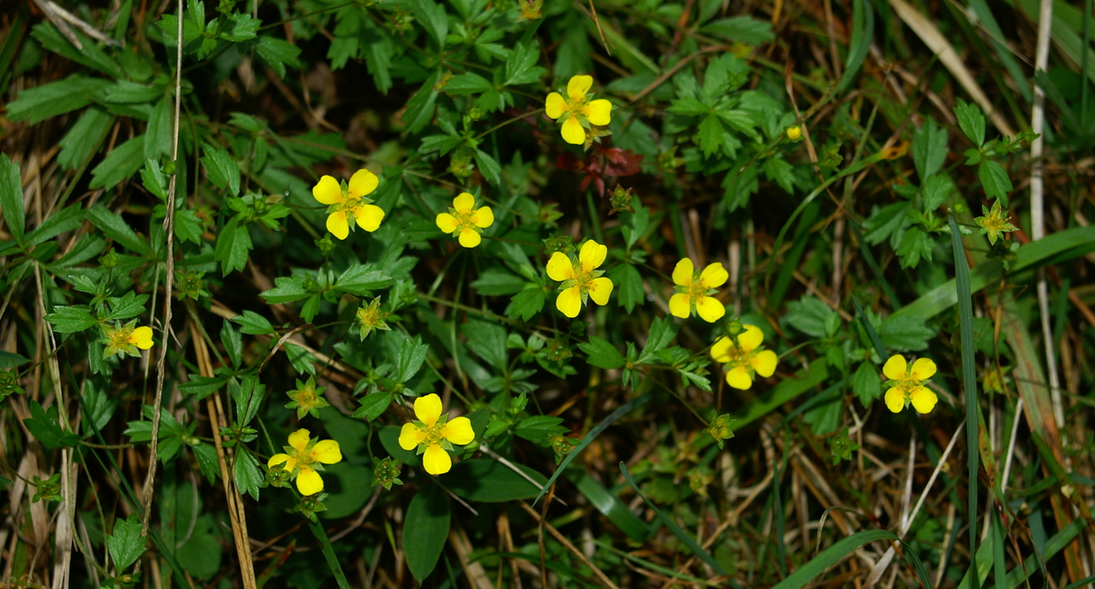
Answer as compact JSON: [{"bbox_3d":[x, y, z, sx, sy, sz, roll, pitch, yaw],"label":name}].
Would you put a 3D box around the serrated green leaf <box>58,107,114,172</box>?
[{"bbox_3d":[-0.075,-0.025,0.594,0.006,0.003,0.012,34,73,12],"label":"serrated green leaf"}]

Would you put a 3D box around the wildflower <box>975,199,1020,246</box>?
[{"bbox_3d":[0.071,-0.011,0.574,0.007,0.004,0.007,0,77,0],"label":"wildflower"}]

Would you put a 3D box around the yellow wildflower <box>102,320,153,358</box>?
[{"bbox_3d":[-0.064,0.007,0.553,0.008,0.004,0.006,0,76,0],"label":"yellow wildflower"}]

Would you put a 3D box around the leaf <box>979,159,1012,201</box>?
[{"bbox_3d":[0.063,-0.016,0.515,0.004,0.002,0.007,-25,69,-14],"label":"leaf"}]

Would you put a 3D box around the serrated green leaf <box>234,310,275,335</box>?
[{"bbox_3d":[-0.041,0.004,0.512,0.006,0.002,0.003,24,67,11],"label":"serrated green leaf"}]

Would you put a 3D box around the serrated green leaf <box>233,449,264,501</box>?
[{"bbox_3d":[-0.045,0.027,0.547,0.005,0.003,0.009,-17,68,-7],"label":"serrated green leaf"}]

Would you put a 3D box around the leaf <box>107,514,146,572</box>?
[{"bbox_3d":[-0.065,0.038,0.564,0.006,0.003,0.009,9,70,3],"label":"leaf"}]

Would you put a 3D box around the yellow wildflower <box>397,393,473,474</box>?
[{"bbox_3d":[-0.015,0.019,0.498,0.010,0.004,0.012,0,76,0],"label":"yellow wildflower"}]

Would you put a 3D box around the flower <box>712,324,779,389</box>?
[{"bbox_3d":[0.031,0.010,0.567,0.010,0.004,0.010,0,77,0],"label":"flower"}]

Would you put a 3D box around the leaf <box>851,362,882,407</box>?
[{"bbox_3d":[0.050,0.014,0.575,0.005,0.003,0.008,-3,70,-1],"label":"leaf"}]

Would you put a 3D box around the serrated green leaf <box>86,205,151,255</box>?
[{"bbox_3d":[-0.061,-0.009,0.522,0.012,0.002,0.003,37,70,16],"label":"serrated green leaf"}]

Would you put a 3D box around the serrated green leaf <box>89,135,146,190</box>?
[{"bbox_3d":[-0.068,-0.021,0.575,0.011,0.003,0.005,-39,72,-15],"label":"serrated green leaf"}]

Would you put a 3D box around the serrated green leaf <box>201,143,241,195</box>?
[{"bbox_3d":[-0.052,-0.020,0.587,0.006,0.003,0.010,-27,72,-10],"label":"serrated green leaf"}]

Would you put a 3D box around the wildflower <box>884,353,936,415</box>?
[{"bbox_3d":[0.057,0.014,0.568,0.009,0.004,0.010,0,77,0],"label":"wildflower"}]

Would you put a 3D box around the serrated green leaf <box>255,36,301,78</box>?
[{"bbox_3d":[-0.043,-0.037,0.575,0.009,0.003,0.006,38,72,15],"label":"serrated green leaf"}]

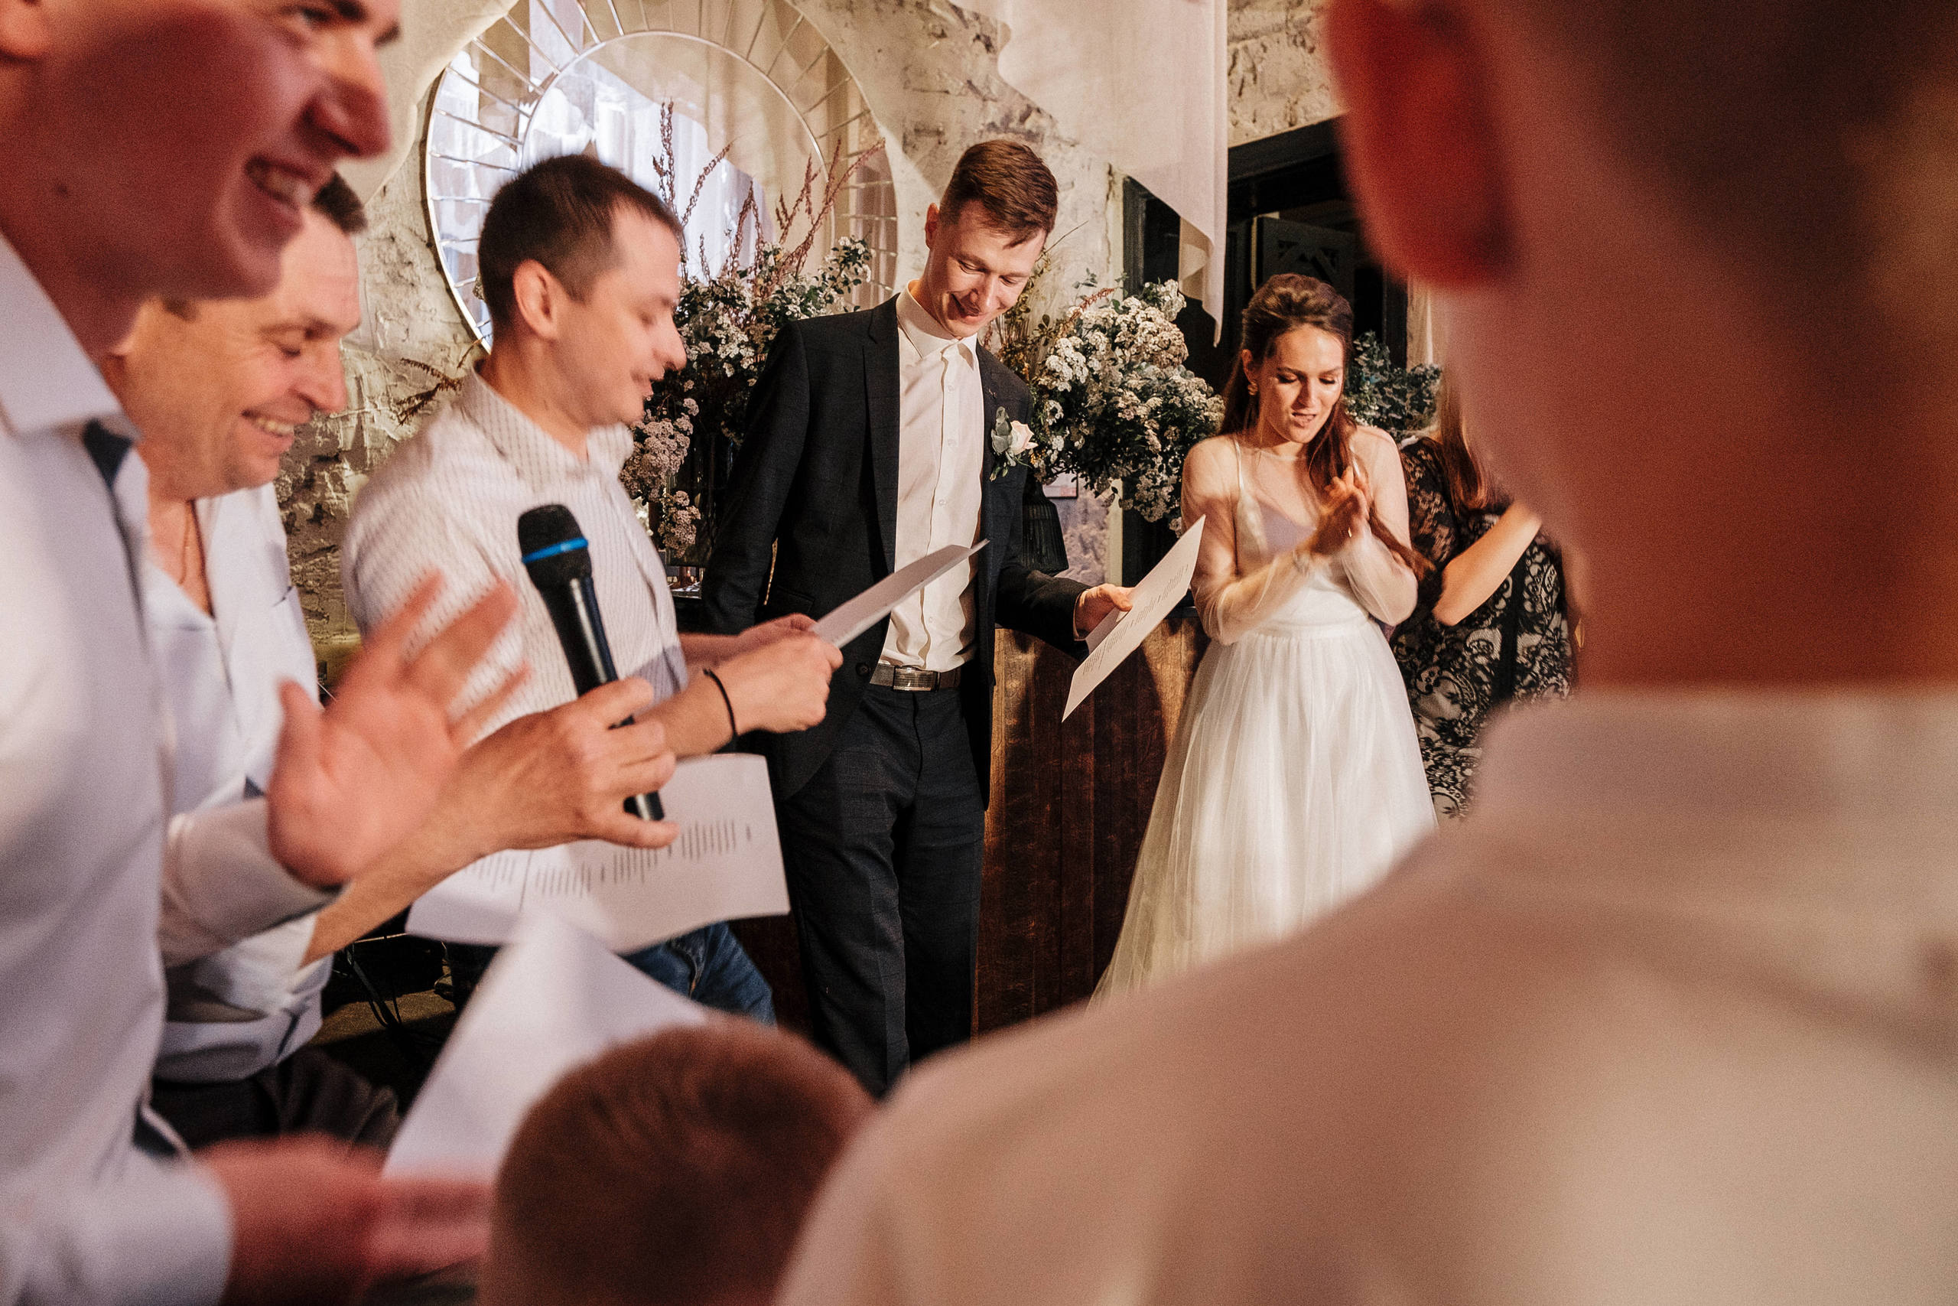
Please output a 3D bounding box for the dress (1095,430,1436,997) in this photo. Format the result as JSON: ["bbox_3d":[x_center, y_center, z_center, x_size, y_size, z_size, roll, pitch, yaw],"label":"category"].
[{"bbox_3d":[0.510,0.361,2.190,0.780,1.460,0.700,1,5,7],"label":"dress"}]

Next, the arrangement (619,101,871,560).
[{"bbox_3d":[-0.426,-0.575,2.400,0.500,0.810,0.420,-4,6,-37],"label":"arrangement"}]

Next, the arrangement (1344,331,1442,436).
[{"bbox_3d":[0.846,-0.549,2.750,0.360,0.360,0.320,0,5,0],"label":"arrangement"}]

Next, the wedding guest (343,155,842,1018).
[{"bbox_3d":[-0.370,0.323,1.353,0.500,1.670,0.480,1,5,9],"label":"wedding guest"}]

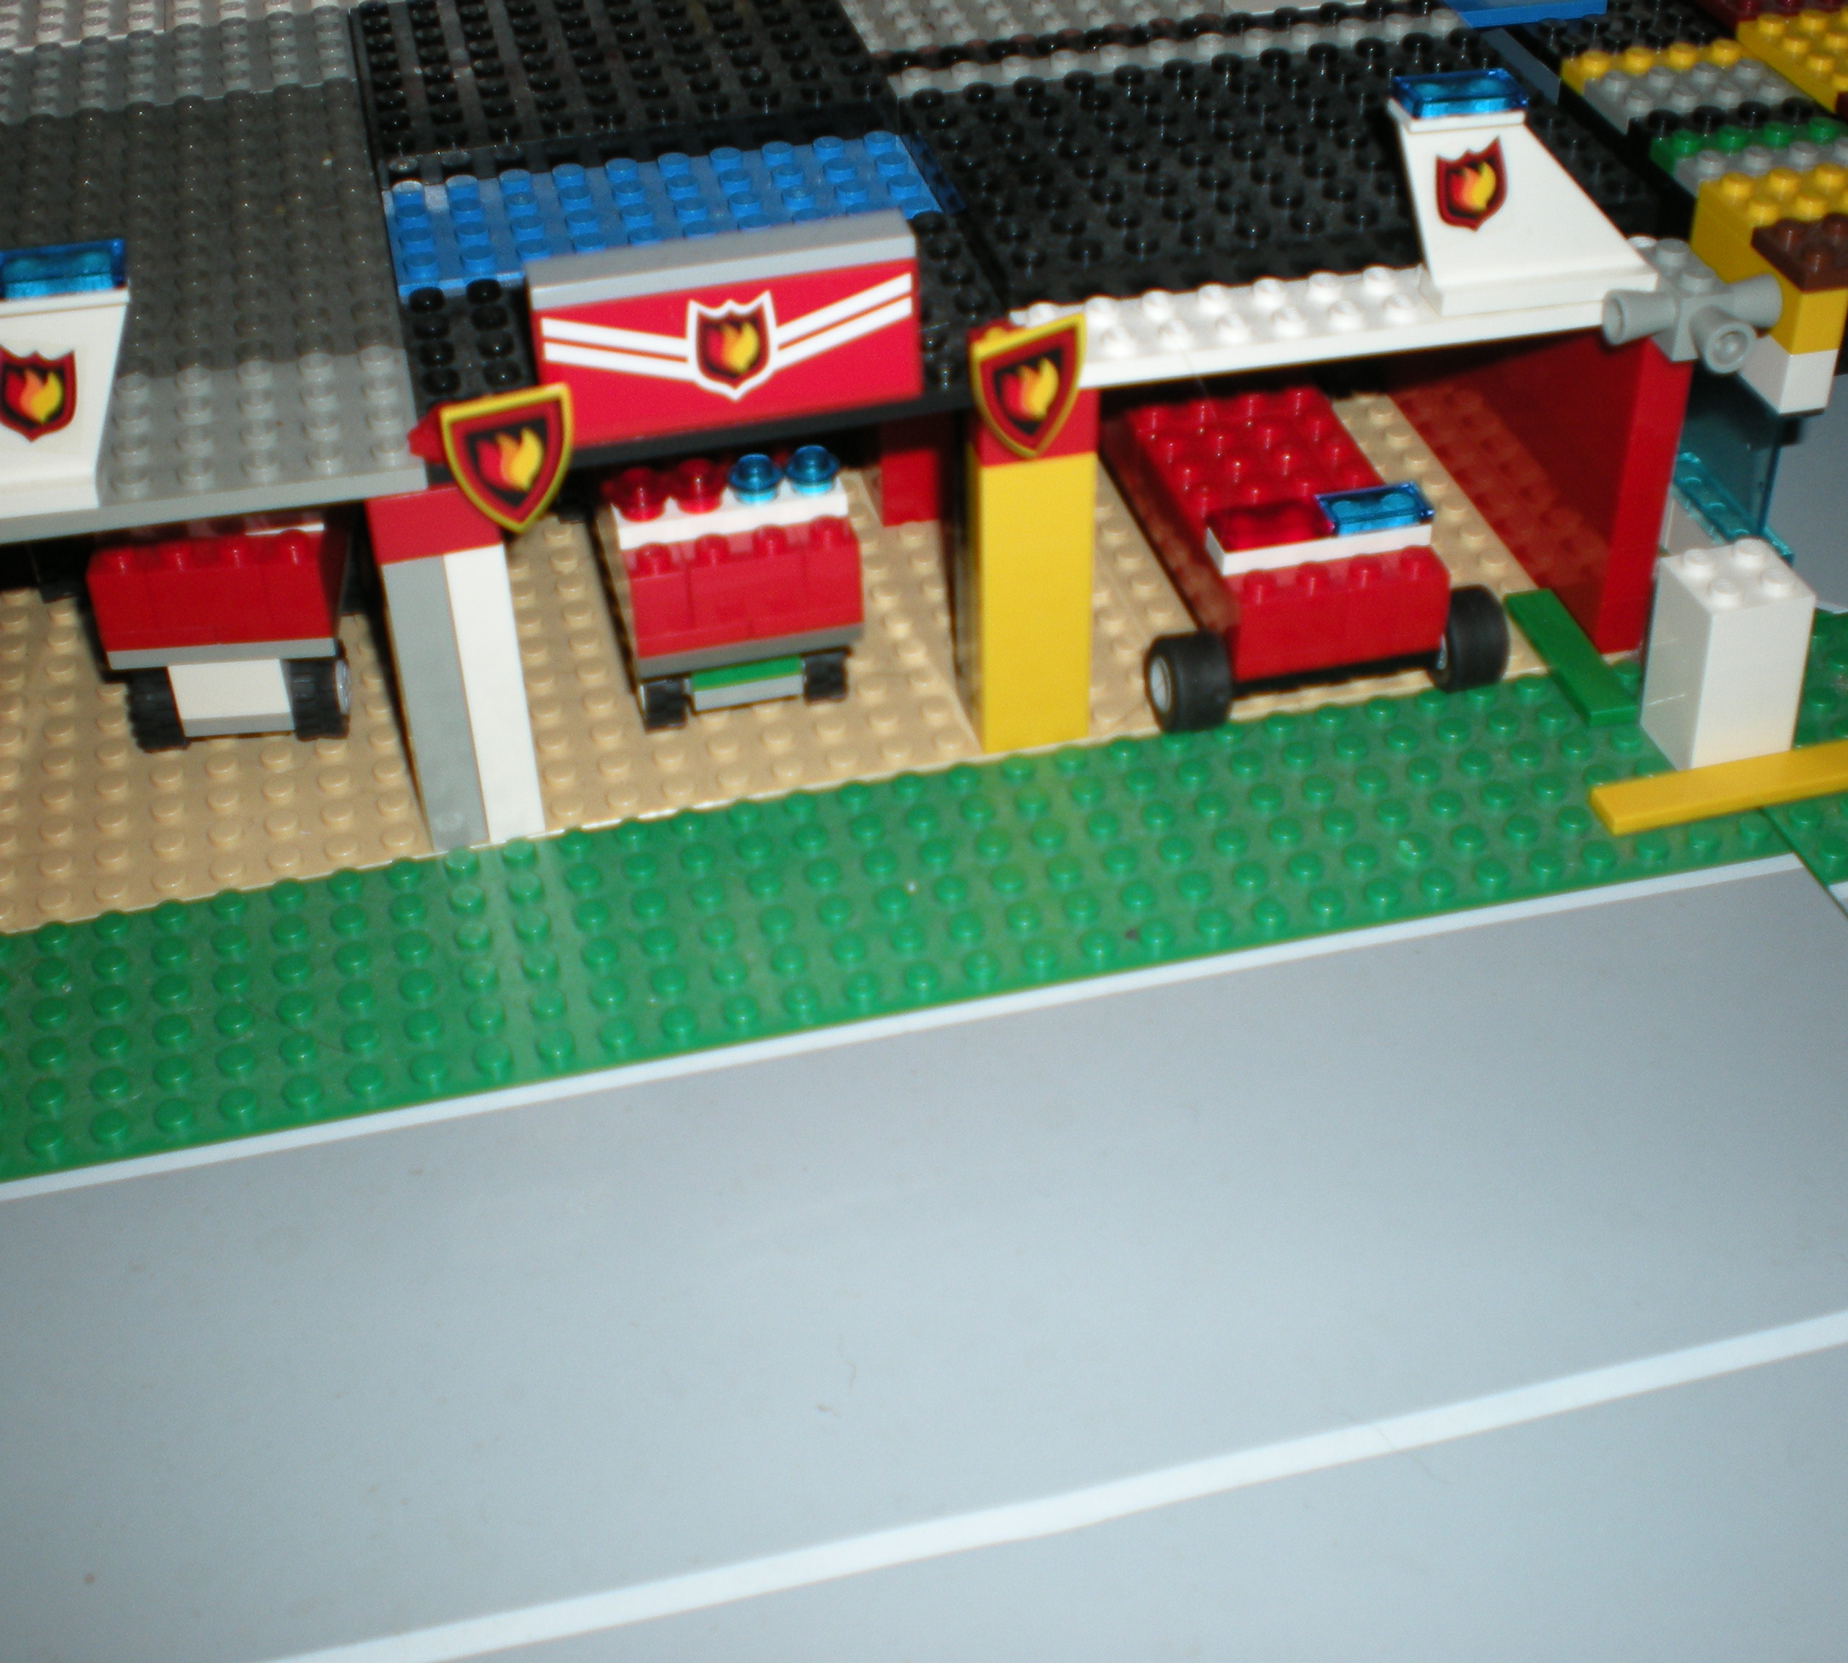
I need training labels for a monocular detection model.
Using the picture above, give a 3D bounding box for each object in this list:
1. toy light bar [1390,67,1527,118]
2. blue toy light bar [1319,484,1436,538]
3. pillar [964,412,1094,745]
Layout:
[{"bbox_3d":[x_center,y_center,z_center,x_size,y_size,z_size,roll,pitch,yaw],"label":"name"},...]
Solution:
[{"bbox_3d":[0.069,-0.095,0.313,0.016,0.003,0.008,-8,39,-8],"label":"toy light bar"},{"bbox_3d":[0.065,-0.046,0.352,0.016,0.003,0.008,-10,40,-10],"label":"blue toy light bar"},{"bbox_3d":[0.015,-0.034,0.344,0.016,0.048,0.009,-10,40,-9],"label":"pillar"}]

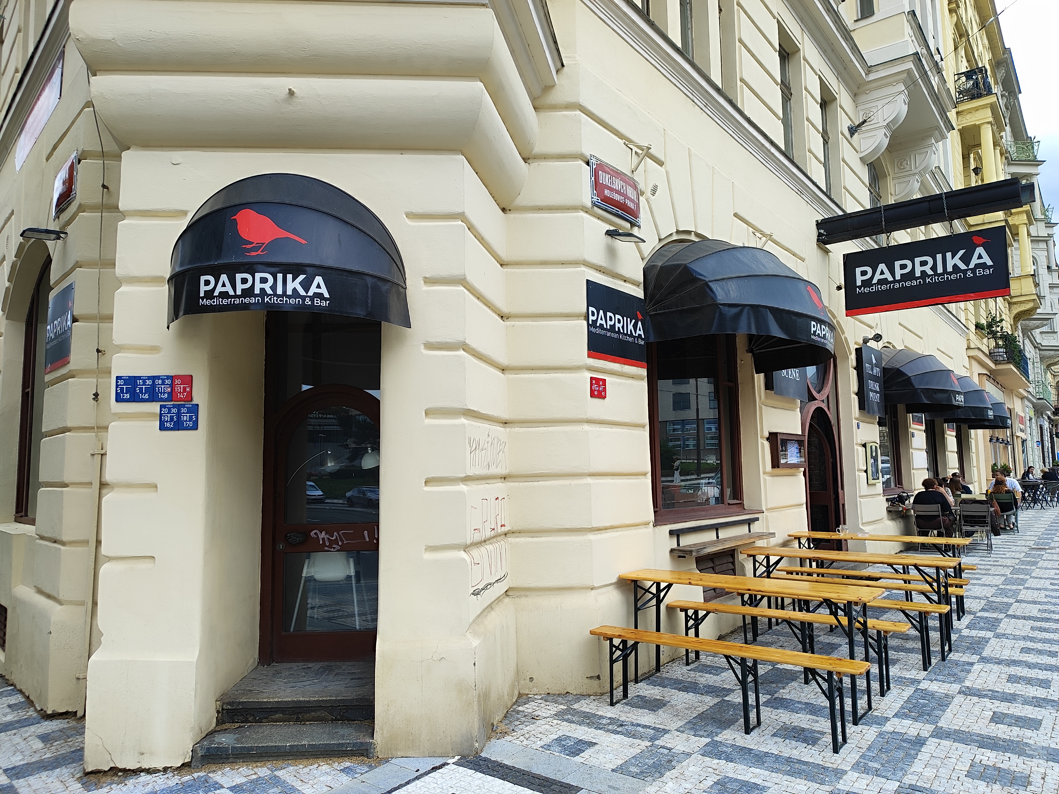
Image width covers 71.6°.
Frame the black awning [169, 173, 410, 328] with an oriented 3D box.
[{"bbox_3d":[-1.374,-0.881,4.018,1.386,0.941,0.564,0,-5,-4],"label":"black awning"}]

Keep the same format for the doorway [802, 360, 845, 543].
[{"bbox_3d":[4.125,0.739,10.414,0.396,3.168,2.128,-5,-7,37],"label":"doorway"}]

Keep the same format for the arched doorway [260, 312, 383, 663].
[{"bbox_3d":[-1.447,0.548,5.500,1.060,2.800,0.250,-1,-6,-3],"label":"arched doorway"}]

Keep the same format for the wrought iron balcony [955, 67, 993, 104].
[{"bbox_3d":[15.538,-10.181,25.462,0.900,1.000,2.900,-6,-8,38],"label":"wrought iron balcony"}]

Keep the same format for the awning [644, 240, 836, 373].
[{"bbox_3d":[2.148,-0.955,6.819,1.089,1.148,2.495,-5,-7,37],"label":"awning"}]

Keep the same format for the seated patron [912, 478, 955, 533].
[{"bbox_3d":[7.209,2.093,13.059,0.634,1.287,0.792,-5,-7,37],"label":"seated patron"}]

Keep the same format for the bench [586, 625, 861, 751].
[{"bbox_3d":[1.168,1.787,4.570,1.770,0.468,0.200,-6,-8,38],"label":"bench"}]

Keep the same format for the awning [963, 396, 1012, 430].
[{"bbox_3d":[12.272,0.273,19.786,1.080,1.200,2.350,-6,-8,38],"label":"awning"}]

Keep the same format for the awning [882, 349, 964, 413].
[{"bbox_3d":[7.138,-0.371,13.284,1.089,1.148,2.475,-5,-7,37],"label":"awning"}]

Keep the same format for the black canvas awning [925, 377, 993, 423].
[{"bbox_3d":[9.848,-0.026,16.791,1.089,1.148,2.475,-5,-7,37],"label":"black canvas awning"}]

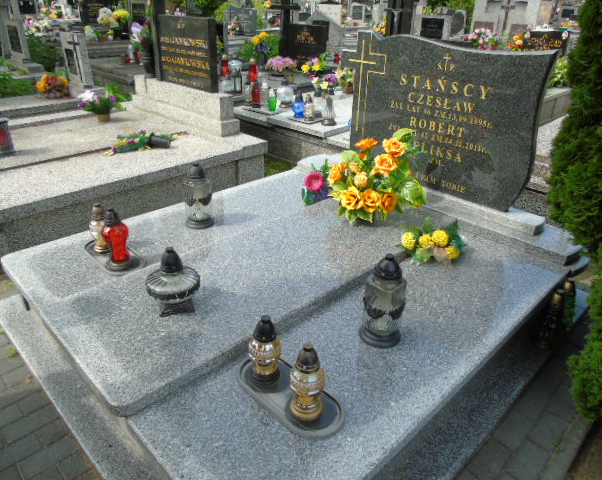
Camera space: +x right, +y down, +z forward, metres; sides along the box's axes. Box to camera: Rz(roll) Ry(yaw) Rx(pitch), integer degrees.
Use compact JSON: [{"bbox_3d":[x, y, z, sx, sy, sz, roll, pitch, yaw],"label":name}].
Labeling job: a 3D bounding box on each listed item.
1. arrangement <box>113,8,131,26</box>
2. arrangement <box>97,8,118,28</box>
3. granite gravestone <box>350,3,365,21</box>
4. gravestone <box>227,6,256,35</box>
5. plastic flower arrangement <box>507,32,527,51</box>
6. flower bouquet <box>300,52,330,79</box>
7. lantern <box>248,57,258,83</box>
[{"bbox_3d":[-3.402,-4.217,8.760,0.370,0.330,0.340,26,36,38],"label":"arrangement"},{"bbox_3d":[-3.594,-4.128,8.607,0.380,0.360,0.350,26,36,38],"label":"arrangement"},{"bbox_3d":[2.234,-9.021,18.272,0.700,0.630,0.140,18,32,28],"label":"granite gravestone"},{"bbox_3d":[-1.381,-5.295,11.200,0.120,0.560,1.030,-24,36,-38],"label":"gravestone"},{"bbox_3d":[3.349,-3.070,7.184,0.260,0.320,0.280,-24,37,-39],"label":"plastic flower arrangement"},{"bbox_3d":[0.182,-2.261,6.006,0.360,0.300,0.320,26,36,38],"label":"flower bouquet"},{"bbox_3d":[-0.582,-2.044,5.609,0.127,0.305,0.127,1,28,-1],"label":"lantern"}]

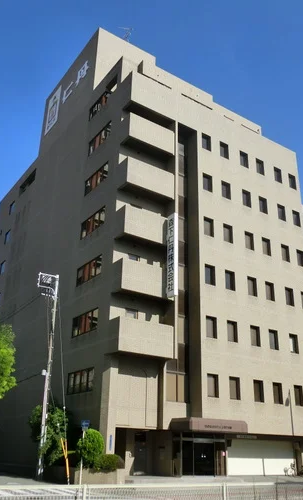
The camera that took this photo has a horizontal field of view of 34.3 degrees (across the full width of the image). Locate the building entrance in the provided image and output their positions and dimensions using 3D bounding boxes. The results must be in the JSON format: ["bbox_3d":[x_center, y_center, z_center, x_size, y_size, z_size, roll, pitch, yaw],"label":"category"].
[{"bbox_3d":[3.314,13.797,33.243,3.871,2.658,0.790,16,-27,-30],"label":"building entrance"}]

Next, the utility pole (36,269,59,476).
[{"bbox_3d":[-6.380,6.663,27.762,1.271,11.501,0.428,16,-27,-31],"label":"utility pole"}]

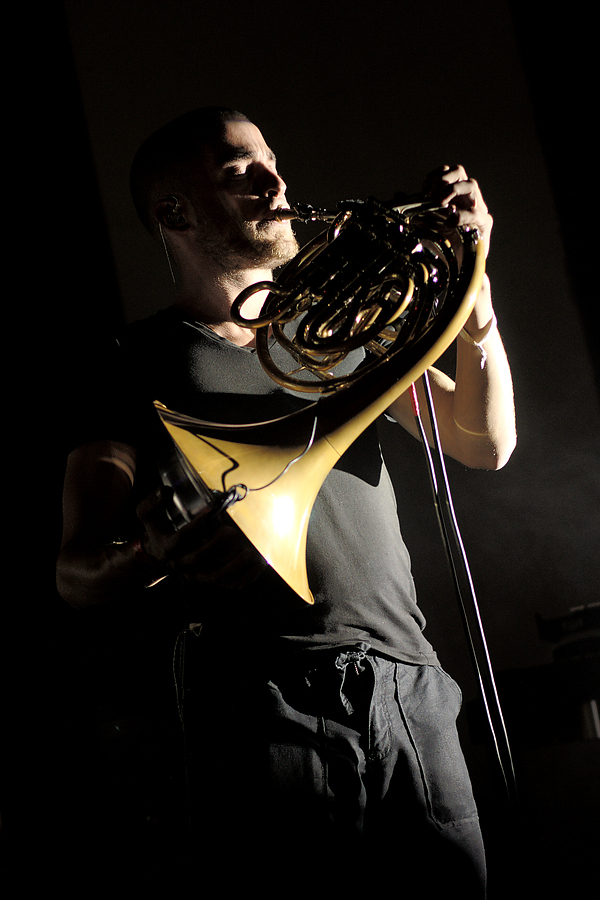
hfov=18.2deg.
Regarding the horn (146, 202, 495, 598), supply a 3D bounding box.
[{"bbox_3d":[0.064,-0.128,2.344,0.470,0.480,0.310,-39,-48,5],"label":"horn"}]

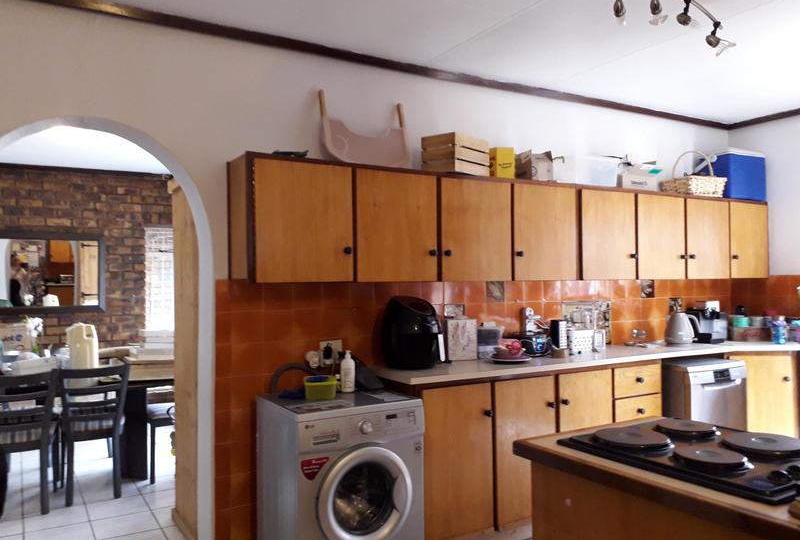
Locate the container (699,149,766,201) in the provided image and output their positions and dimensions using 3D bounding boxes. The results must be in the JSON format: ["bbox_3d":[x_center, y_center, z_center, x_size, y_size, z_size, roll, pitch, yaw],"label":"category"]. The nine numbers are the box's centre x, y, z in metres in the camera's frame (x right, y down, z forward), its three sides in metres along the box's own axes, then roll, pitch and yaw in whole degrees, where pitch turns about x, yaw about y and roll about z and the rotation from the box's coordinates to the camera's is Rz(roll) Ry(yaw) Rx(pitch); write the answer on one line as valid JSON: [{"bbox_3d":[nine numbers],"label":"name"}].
[{"bbox_3d":[2.579,-0.709,4.891,0.450,0.370,0.285,0,-2,-31],"label":"container"}]

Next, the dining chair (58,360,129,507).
[{"bbox_3d":[-2.032,1.041,4.118,0.400,0.880,0.520,0,-1,-31],"label":"dining chair"}]

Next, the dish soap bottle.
[{"bbox_3d":[-0.258,0.483,3.003,0.072,0.203,0.070,-1,-1,-5],"label":"dish soap bottle"}]

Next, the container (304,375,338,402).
[{"bbox_3d":[-0.378,0.560,2.950,0.150,0.092,0.165,-1,-1,-10],"label":"container"}]

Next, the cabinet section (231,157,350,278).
[{"bbox_3d":[-0.512,-0.220,2.975,0.521,0.577,0.290,0,-1,-31],"label":"cabinet section"}]

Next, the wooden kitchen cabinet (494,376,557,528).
[{"bbox_3d":[0.560,0.949,3.490,0.445,0.760,0.460,0,-1,-31],"label":"wooden kitchen cabinet"}]

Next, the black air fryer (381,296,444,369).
[{"bbox_3d":[0.074,0.328,3.285,0.335,0.364,0.270,-2,-2,29],"label":"black air fryer"}]

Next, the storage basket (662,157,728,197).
[{"bbox_3d":[2.137,-0.692,4.580,0.440,0.342,0.250,0,-1,-31],"label":"storage basket"}]

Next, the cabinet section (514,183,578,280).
[{"bbox_3d":[0.778,-0.218,3.756,0.500,0.572,0.290,0,-1,-31],"label":"cabinet section"}]

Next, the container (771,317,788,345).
[{"bbox_3d":[2.521,0.399,4.150,0.105,0.185,0.090,-2,-2,34],"label":"container"}]

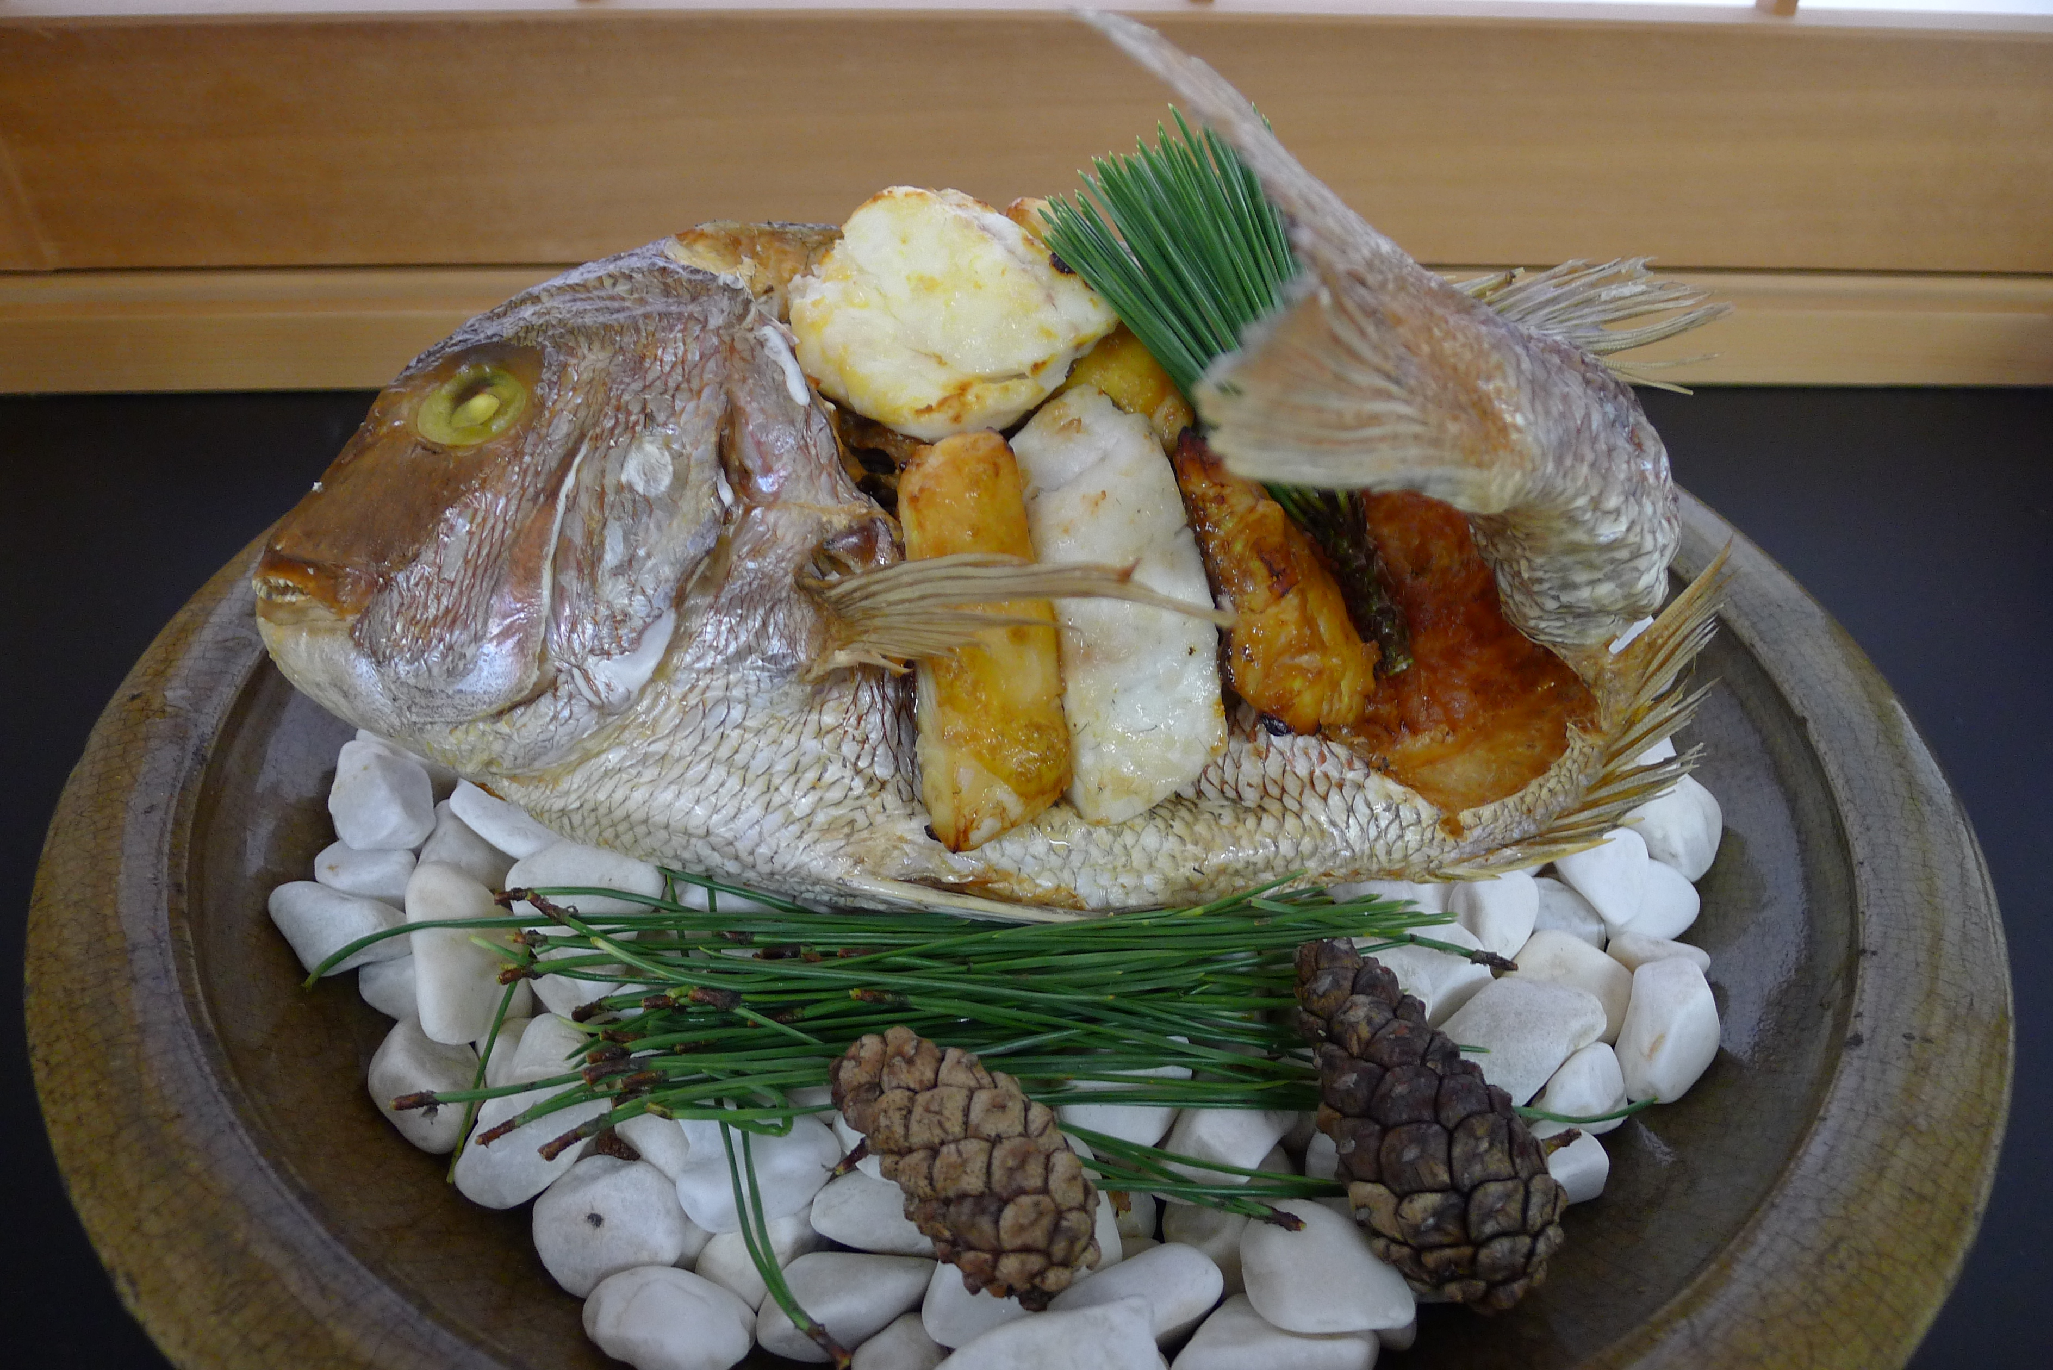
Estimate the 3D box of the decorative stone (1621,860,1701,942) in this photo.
[{"bbox_3d":[0.134,0.046,0.294,0.020,0.015,0.022,16,42,17],"label":"decorative stone"}]

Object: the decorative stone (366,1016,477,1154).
[{"bbox_3d":[-0.097,0.064,0.222,0.015,0.016,0.024,2,40,0],"label":"decorative stone"}]

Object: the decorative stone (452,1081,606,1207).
[{"bbox_3d":[-0.081,0.075,0.224,0.016,0.013,0.026,33,49,32],"label":"decorative stone"}]

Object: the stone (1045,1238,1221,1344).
[{"bbox_3d":[0.016,0.098,0.218,0.033,0.011,0.016,-12,42,-16],"label":"stone"}]

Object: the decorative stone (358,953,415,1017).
[{"bbox_3d":[-0.118,0.056,0.256,0.017,0.011,0.013,31,48,30],"label":"decorative stone"}]

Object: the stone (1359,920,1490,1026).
[{"bbox_3d":[0.071,0.053,0.251,0.029,0.017,0.021,-12,41,-16],"label":"stone"}]

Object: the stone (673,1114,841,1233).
[{"bbox_3d":[-0.040,0.071,0.204,0.025,0.016,0.021,2,40,0],"label":"stone"}]

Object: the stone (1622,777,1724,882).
[{"bbox_3d":[0.134,0.030,0.288,0.021,0.023,0.025,16,42,17],"label":"stone"}]

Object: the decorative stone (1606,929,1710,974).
[{"bbox_3d":[0.114,0.049,0.247,0.018,0.010,0.011,2,40,0],"label":"decorative stone"}]

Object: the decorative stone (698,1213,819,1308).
[{"bbox_3d":[-0.039,0.083,0.201,0.018,0.014,0.016,2,40,0],"label":"decorative stone"}]

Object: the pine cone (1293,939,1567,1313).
[{"bbox_3d":[0.058,0.063,0.202,0.029,0.029,0.056,-24,55,8],"label":"pine cone"}]

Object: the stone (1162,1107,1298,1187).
[{"bbox_3d":[0.036,0.079,0.237,0.026,0.012,0.017,-11,42,-15],"label":"stone"}]

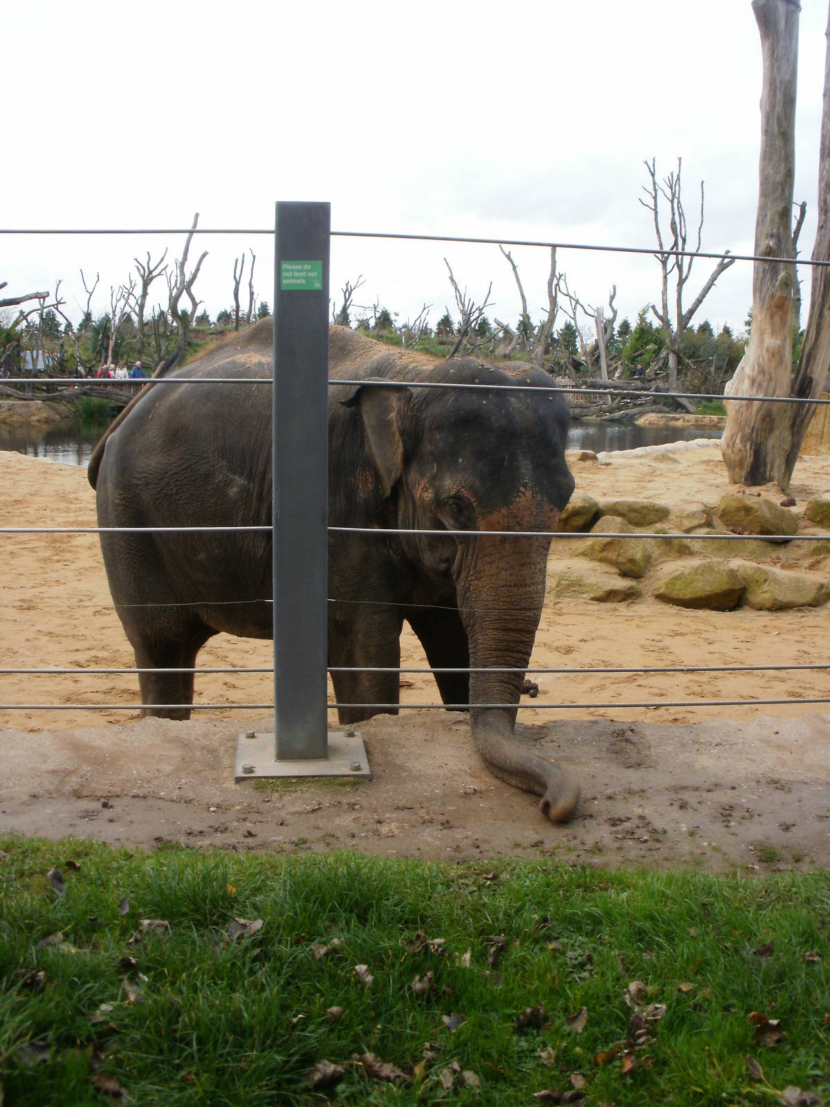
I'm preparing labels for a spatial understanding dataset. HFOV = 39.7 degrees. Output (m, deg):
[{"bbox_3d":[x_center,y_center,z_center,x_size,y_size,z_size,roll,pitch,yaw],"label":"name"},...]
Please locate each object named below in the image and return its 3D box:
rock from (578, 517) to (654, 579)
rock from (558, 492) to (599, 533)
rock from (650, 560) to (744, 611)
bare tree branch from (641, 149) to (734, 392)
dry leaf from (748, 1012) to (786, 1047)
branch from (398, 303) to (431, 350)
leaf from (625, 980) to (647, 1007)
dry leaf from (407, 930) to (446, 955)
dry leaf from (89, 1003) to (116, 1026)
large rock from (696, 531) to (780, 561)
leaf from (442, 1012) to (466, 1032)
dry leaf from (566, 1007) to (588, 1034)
[{"bbox_3d":[1.928,-0.059,11.181,0.650,0.530,0.550,1,9,0],"label":"rock"},{"bbox_3d":[1.752,-0.446,12.502,0.440,0.399,0.420,1,9,0],"label":"rock"},{"bbox_3d":[2.221,0.240,9.000,0.720,0.340,0.500,1,9,0],"label":"rock"},{"bbox_3d":[9.954,-10.096,42.000,3.228,8.477,2.800,1,9,0],"label":"bare tree branch"},{"bbox_3d":[0.809,1.094,2.642,0.085,0.040,0.085,1,9,0],"label":"dry leaf"},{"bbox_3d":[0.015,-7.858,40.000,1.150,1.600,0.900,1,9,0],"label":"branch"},{"bbox_3d":[0.542,1.078,2.821,0.045,0.035,0.060,1,9,0],"label":"leaf"},{"bbox_3d":[0.032,1.024,3.026,0.100,0.035,0.075,1,9,0],"label":"dry leaf"},{"bbox_3d":[-0.733,1.082,2.699,0.050,0.025,0.050,1,9,0],"label":"dry leaf"},{"bbox_3d":[3.311,-0.075,11.800,0.870,0.280,0.550,1,9,0],"label":"large rock"},{"bbox_3d":[0.089,1.067,2.620,0.057,0.030,0.042,1,9,0],"label":"leaf"},{"bbox_3d":[0.380,1.095,2.700,0.050,0.037,0.055,1,9,0],"label":"dry leaf"}]

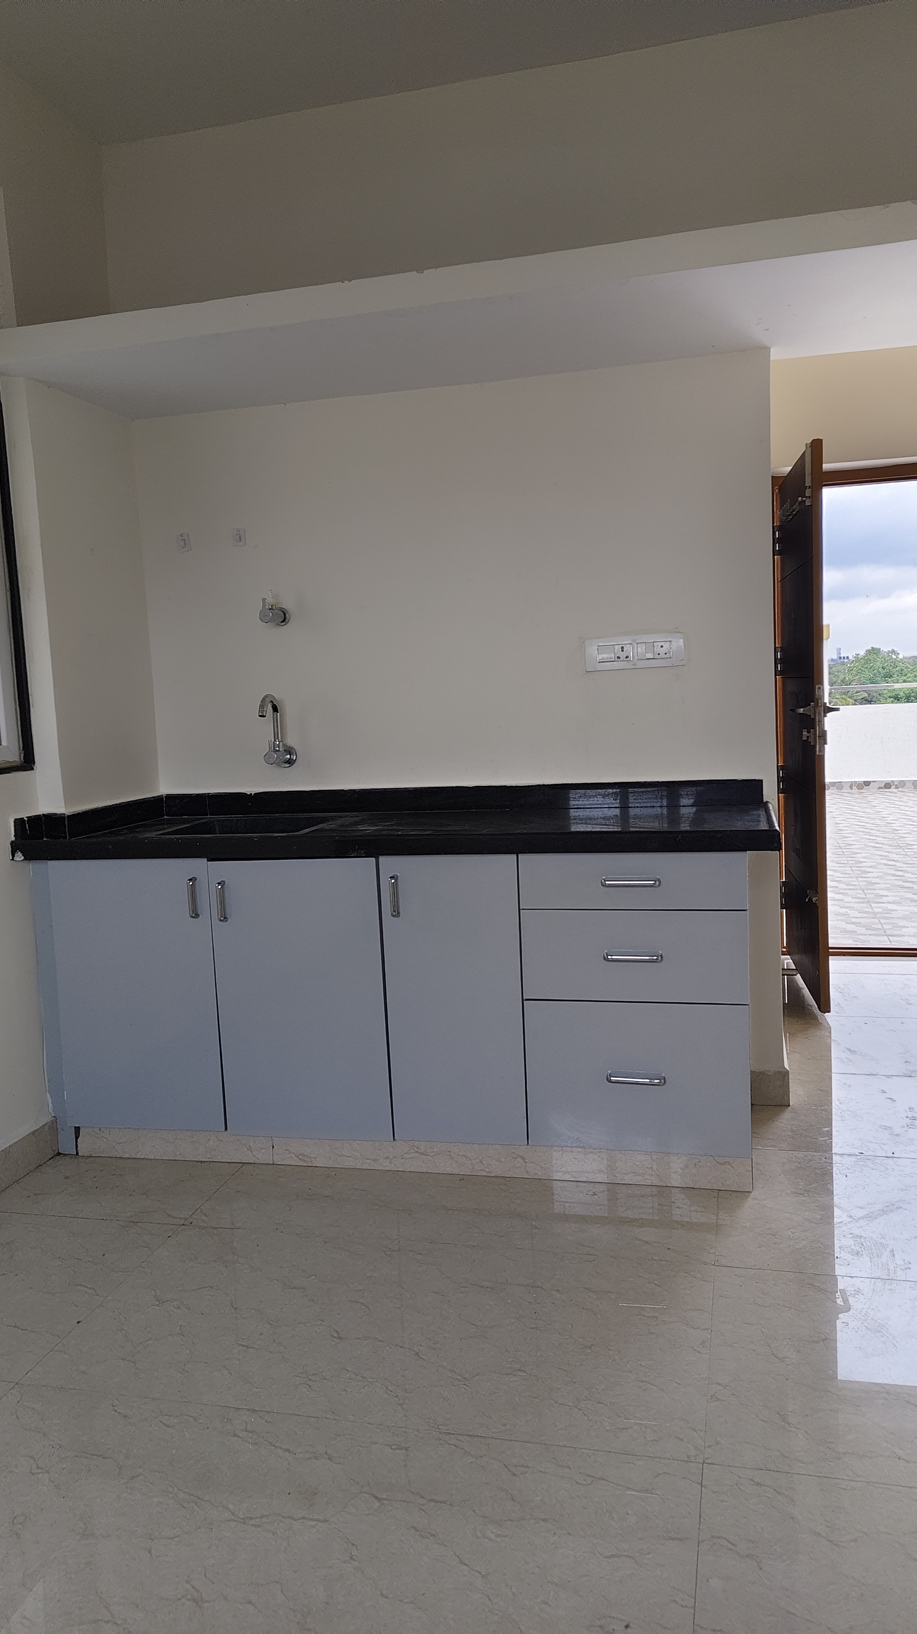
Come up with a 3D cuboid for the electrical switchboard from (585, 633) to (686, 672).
[{"bbox_3d":[0.483,-0.450,3.097,0.271,0.090,0.020,-1,6,14],"label":"electrical switchboard"}]

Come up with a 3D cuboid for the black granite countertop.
[{"bbox_3d":[-0.149,0.005,2.986,1.905,0.106,0.633,-1,6,14],"label":"black granite countertop"}]

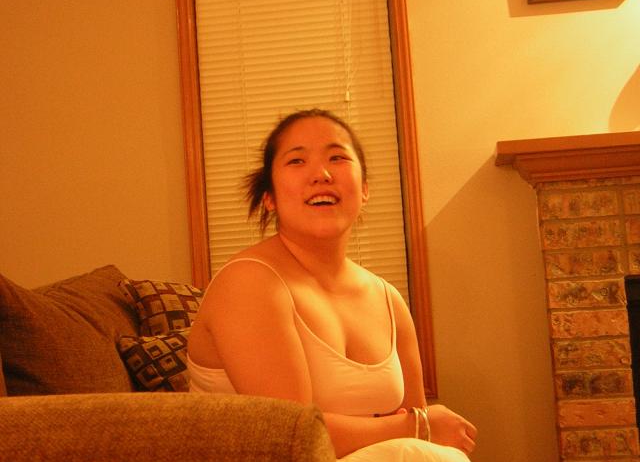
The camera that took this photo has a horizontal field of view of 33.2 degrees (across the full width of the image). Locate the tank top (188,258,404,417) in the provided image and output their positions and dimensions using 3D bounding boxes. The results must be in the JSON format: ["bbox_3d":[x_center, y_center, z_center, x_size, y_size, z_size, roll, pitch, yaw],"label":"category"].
[{"bbox_3d":[-0.037,0.220,1.850,0.290,0.370,0.370,-2,-2,45],"label":"tank top"}]

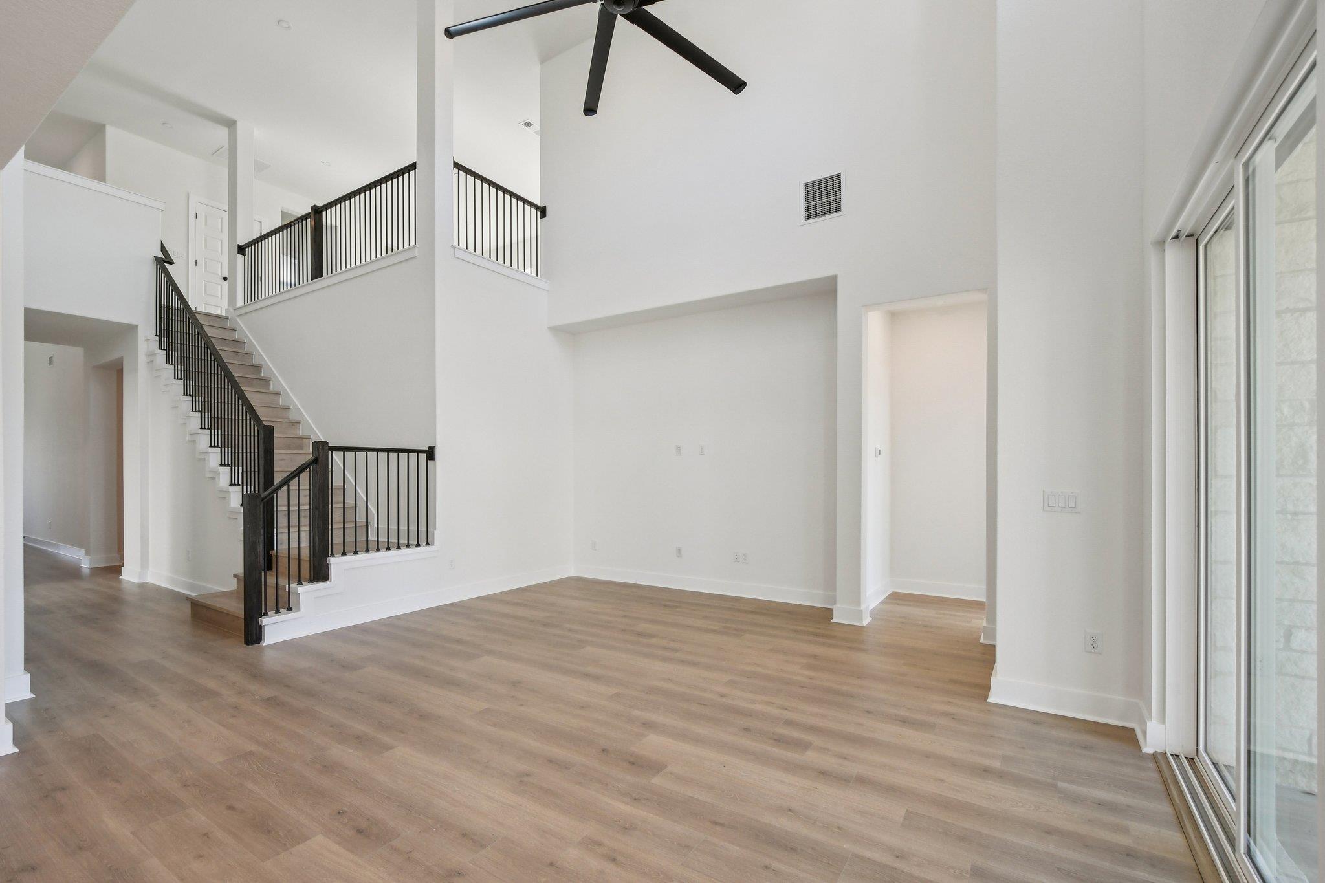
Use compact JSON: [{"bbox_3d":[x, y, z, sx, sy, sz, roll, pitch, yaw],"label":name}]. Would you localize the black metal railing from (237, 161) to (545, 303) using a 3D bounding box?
[{"bbox_3d":[-3.598,-2.281,7.021,4.200,0.860,1.450,-1,-2,32],"label":"black metal railing"}]

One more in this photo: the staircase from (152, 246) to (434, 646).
[{"bbox_3d":[-4.401,-0.325,5.802,4.250,3.880,1.520,-1,-2,32],"label":"staircase"}]

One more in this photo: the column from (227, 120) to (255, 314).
[{"bbox_3d":[-5.815,-3.099,7.630,0.250,2.640,0.210,-1,-2,32],"label":"column"}]

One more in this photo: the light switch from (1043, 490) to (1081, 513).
[{"bbox_3d":[2.157,0.327,2.977,0.163,0.116,0.012,-1,-2,31],"label":"light switch"}]

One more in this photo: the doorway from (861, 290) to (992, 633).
[{"bbox_3d":[2.123,0.201,4.497,0.934,2.690,0.140,-1,-2,31],"label":"doorway"}]

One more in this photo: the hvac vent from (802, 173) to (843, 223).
[{"bbox_3d":[1.410,-2.139,4.851,0.395,0.405,0.025,-1,-2,31],"label":"hvac vent"}]

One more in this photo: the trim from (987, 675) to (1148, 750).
[{"bbox_3d":[2.047,1.390,2.849,0.650,0.142,0.280,-1,-2,31],"label":"trim"}]

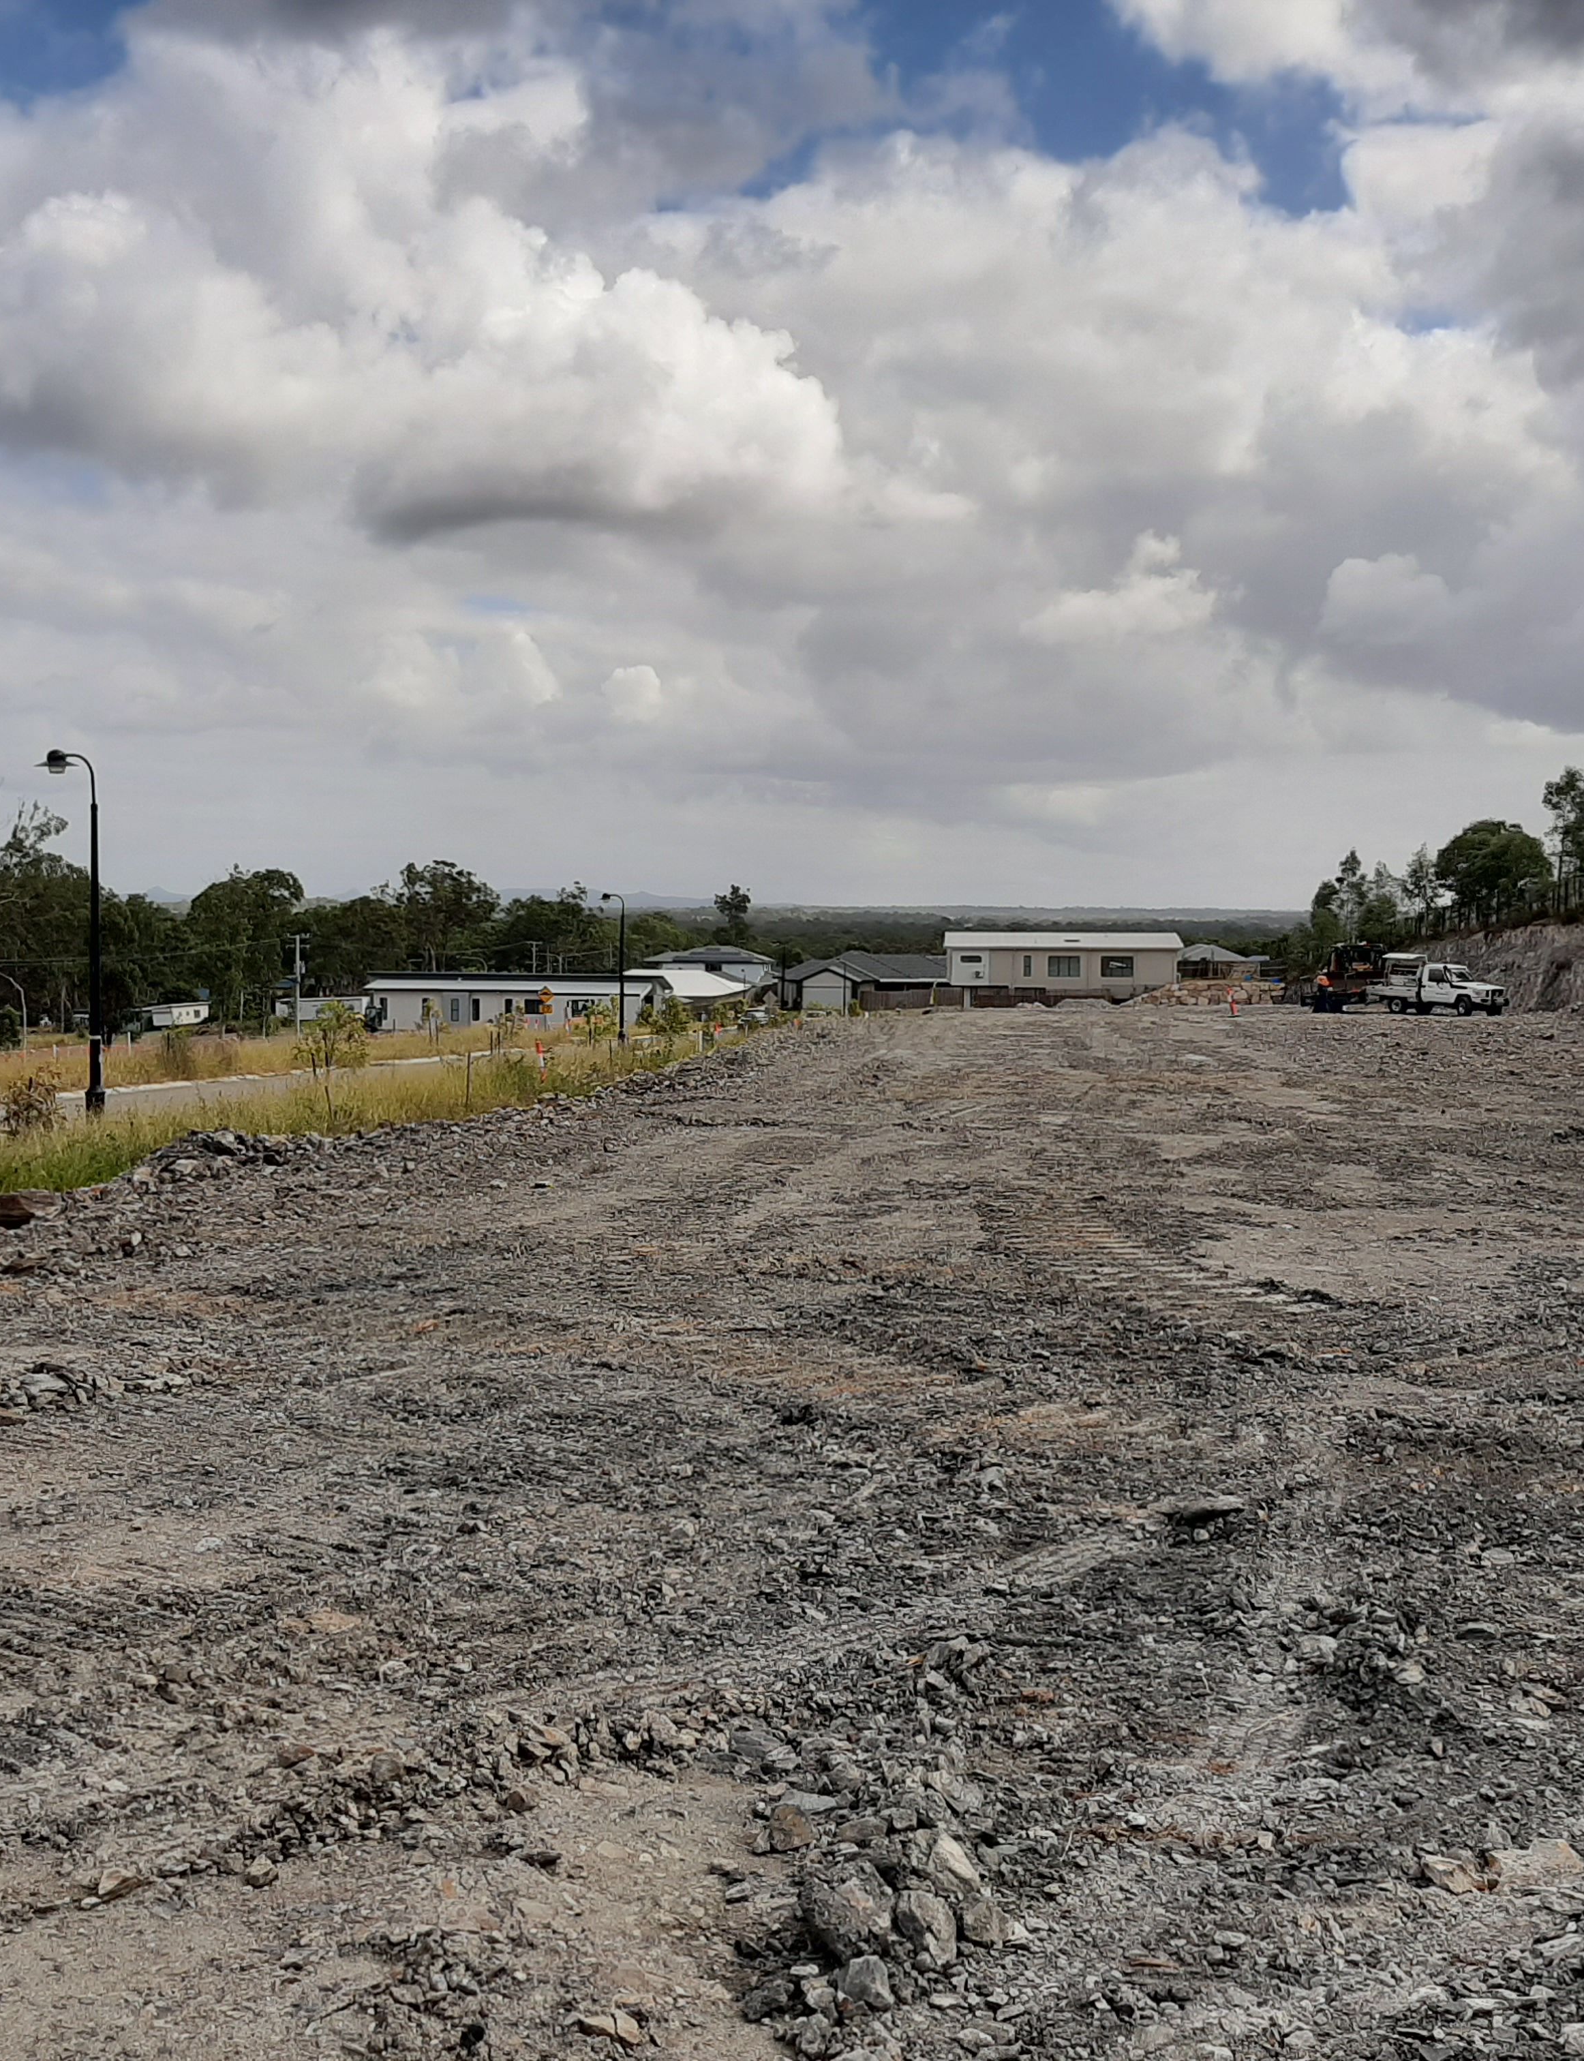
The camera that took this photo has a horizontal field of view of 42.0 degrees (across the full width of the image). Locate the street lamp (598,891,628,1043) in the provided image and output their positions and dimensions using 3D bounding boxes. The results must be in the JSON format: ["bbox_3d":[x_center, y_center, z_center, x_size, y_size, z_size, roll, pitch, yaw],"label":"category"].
[{"bbox_3d":[-6.514,-2.286,75.000,1.000,5.400,0.600,1,3,5],"label":"street lamp"}]

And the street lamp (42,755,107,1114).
[{"bbox_3d":[-10.704,-1.447,30.700,1.000,5.400,0.600,1,3,5],"label":"street lamp"}]

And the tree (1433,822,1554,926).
[{"bbox_3d":[32.110,-7.164,95.000,5.200,5.000,5.200,0,3,0],"label":"tree"}]

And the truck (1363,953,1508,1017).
[{"bbox_3d":[24.283,-1.744,78.000,1.850,2.250,5.200,-2,4,-38],"label":"truck"}]

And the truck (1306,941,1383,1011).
[{"bbox_3d":[23.002,-2.210,85.500,4.000,2.850,2.500,2,3,17],"label":"truck"}]

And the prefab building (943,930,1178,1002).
[{"bbox_3d":[17.878,-4.385,138.000,15.400,4.300,8.000,1,3,5],"label":"prefab building"}]

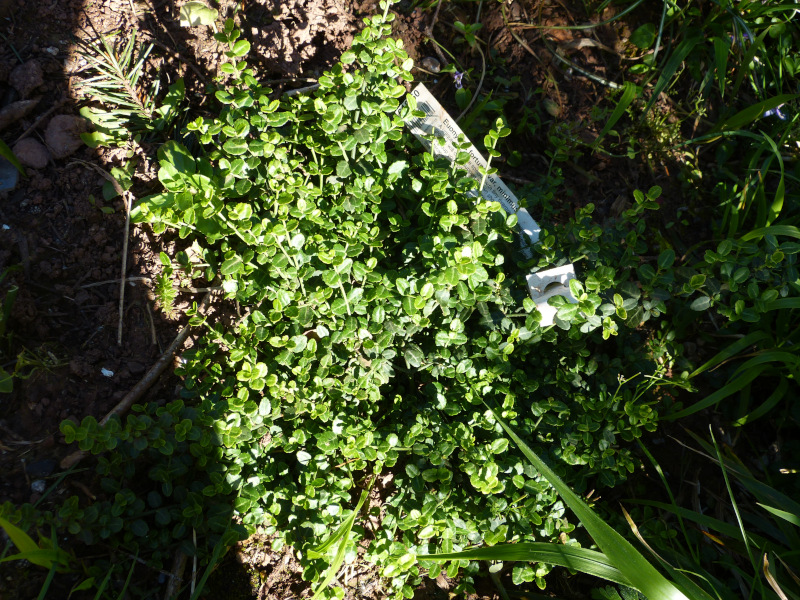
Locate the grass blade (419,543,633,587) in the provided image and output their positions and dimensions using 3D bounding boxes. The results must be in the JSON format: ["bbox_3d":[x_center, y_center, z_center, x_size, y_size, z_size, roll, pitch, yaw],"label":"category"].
[{"bbox_3d":[0.073,0.154,0.582,0.125,0.018,0.018,4,57,5],"label":"grass blade"}]

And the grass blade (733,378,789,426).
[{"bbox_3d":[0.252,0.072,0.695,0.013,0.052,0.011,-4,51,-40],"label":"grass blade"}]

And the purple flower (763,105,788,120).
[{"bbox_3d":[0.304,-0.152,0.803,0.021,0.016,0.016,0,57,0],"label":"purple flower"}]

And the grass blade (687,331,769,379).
[{"bbox_3d":[0.234,0.039,0.711,0.062,0.012,0.010,-33,57,19],"label":"grass blade"}]

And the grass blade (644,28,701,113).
[{"bbox_3d":[0.238,-0.198,0.865,0.014,0.080,0.013,-11,50,-48],"label":"grass blade"}]

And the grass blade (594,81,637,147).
[{"bbox_3d":[0.184,-0.160,0.850,0.012,0.062,0.013,43,33,24],"label":"grass blade"}]

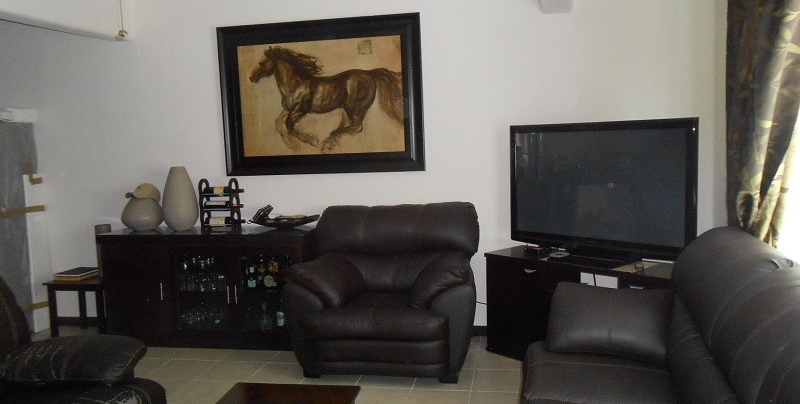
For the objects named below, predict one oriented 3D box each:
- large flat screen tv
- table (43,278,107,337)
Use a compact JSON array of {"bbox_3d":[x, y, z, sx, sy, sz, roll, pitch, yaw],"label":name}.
[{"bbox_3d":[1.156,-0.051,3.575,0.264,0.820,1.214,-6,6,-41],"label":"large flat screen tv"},{"bbox_3d":[-2.381,0.815,4.678,0.521,0.446,0.376,-1,4,11],"label":"table"}]

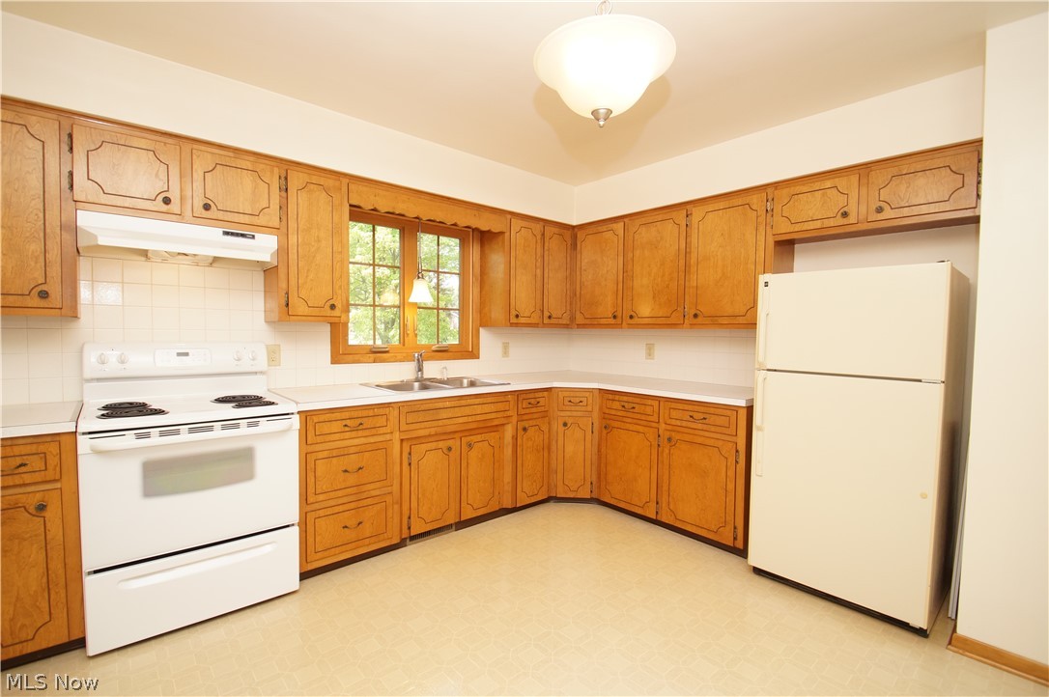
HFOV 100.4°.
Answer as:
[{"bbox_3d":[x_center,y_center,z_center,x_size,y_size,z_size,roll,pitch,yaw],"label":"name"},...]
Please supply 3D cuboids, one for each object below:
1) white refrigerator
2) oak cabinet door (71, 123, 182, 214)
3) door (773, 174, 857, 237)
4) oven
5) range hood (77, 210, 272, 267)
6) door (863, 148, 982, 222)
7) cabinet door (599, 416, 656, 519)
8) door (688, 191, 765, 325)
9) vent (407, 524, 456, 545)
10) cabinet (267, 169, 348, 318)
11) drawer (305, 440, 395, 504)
[{"bbox_3d":[1.760,0.428,2.335,0.740,1.611,0.723,-1,3,-42],"label":"white refrigerator"},{"bbox_3d":[-1.753,-0.784,1.943,0.353,0.318,0.025,-1,3,-40],"label":"oak cabinet door"},{"bbox_3d":[1.622,-0.794,2.448,0.030,0.263,0.409,-1,3,-42],"label":"door"},{"bbox_3d":[-1.585,0.589,2.128,0.760,1.208,0.694,-1,3,-38],"label":"oven"},{"bbox_3d":[-1.699,-0.511,2.196,0.739,0.163,0.360,-1,3,-40],"label":"range hood"},{"bbox_3d":[1.919,-0.778,2.122,0.030,0.263,0.392,-1,3,-42],"label":"door"},{"bbox_3d":[0.727,0.817,3.030,0.030,0.602,0.449,-1,3,-42],"label":"cabinet door"},{"bbox_3d":[1.299,-0.551,2.810,0.030,0.786,0.465,-1,3,-42],"label":"door"},{"bbox_3d":[-0.574,1.149,2.715,0.327,0.069,0.020,-1,3,-38],"label":"vent"},{"bbox_3d":[-1.261,-0.568,2.534,0.352,0.832,0.330,-1,3,-40],"label":"cabinet"},{"bbox_3d":[-1.042,0.626,2.449,0.438,0.253,0.460,-1,3,-40],"label":"drawer"}]

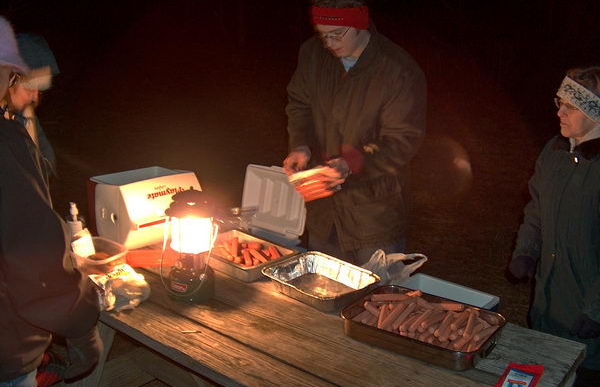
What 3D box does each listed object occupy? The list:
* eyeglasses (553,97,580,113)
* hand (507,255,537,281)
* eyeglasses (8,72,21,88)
[{"bbox_3d":[0.930,-0.296,2.170,0.130,0.045,0.135,5,15,6],"label":"eyeglasses"},{"bbox_3d":[0.767,0.260,2.220,0.110,0.100,0.090,-9,19,-39],"label":"hand"},{"bbox_3d":[-0.729,-0.273,1.550,0.130,0.045,0.135,17,2,-43],"label":"eyeglasses"}]

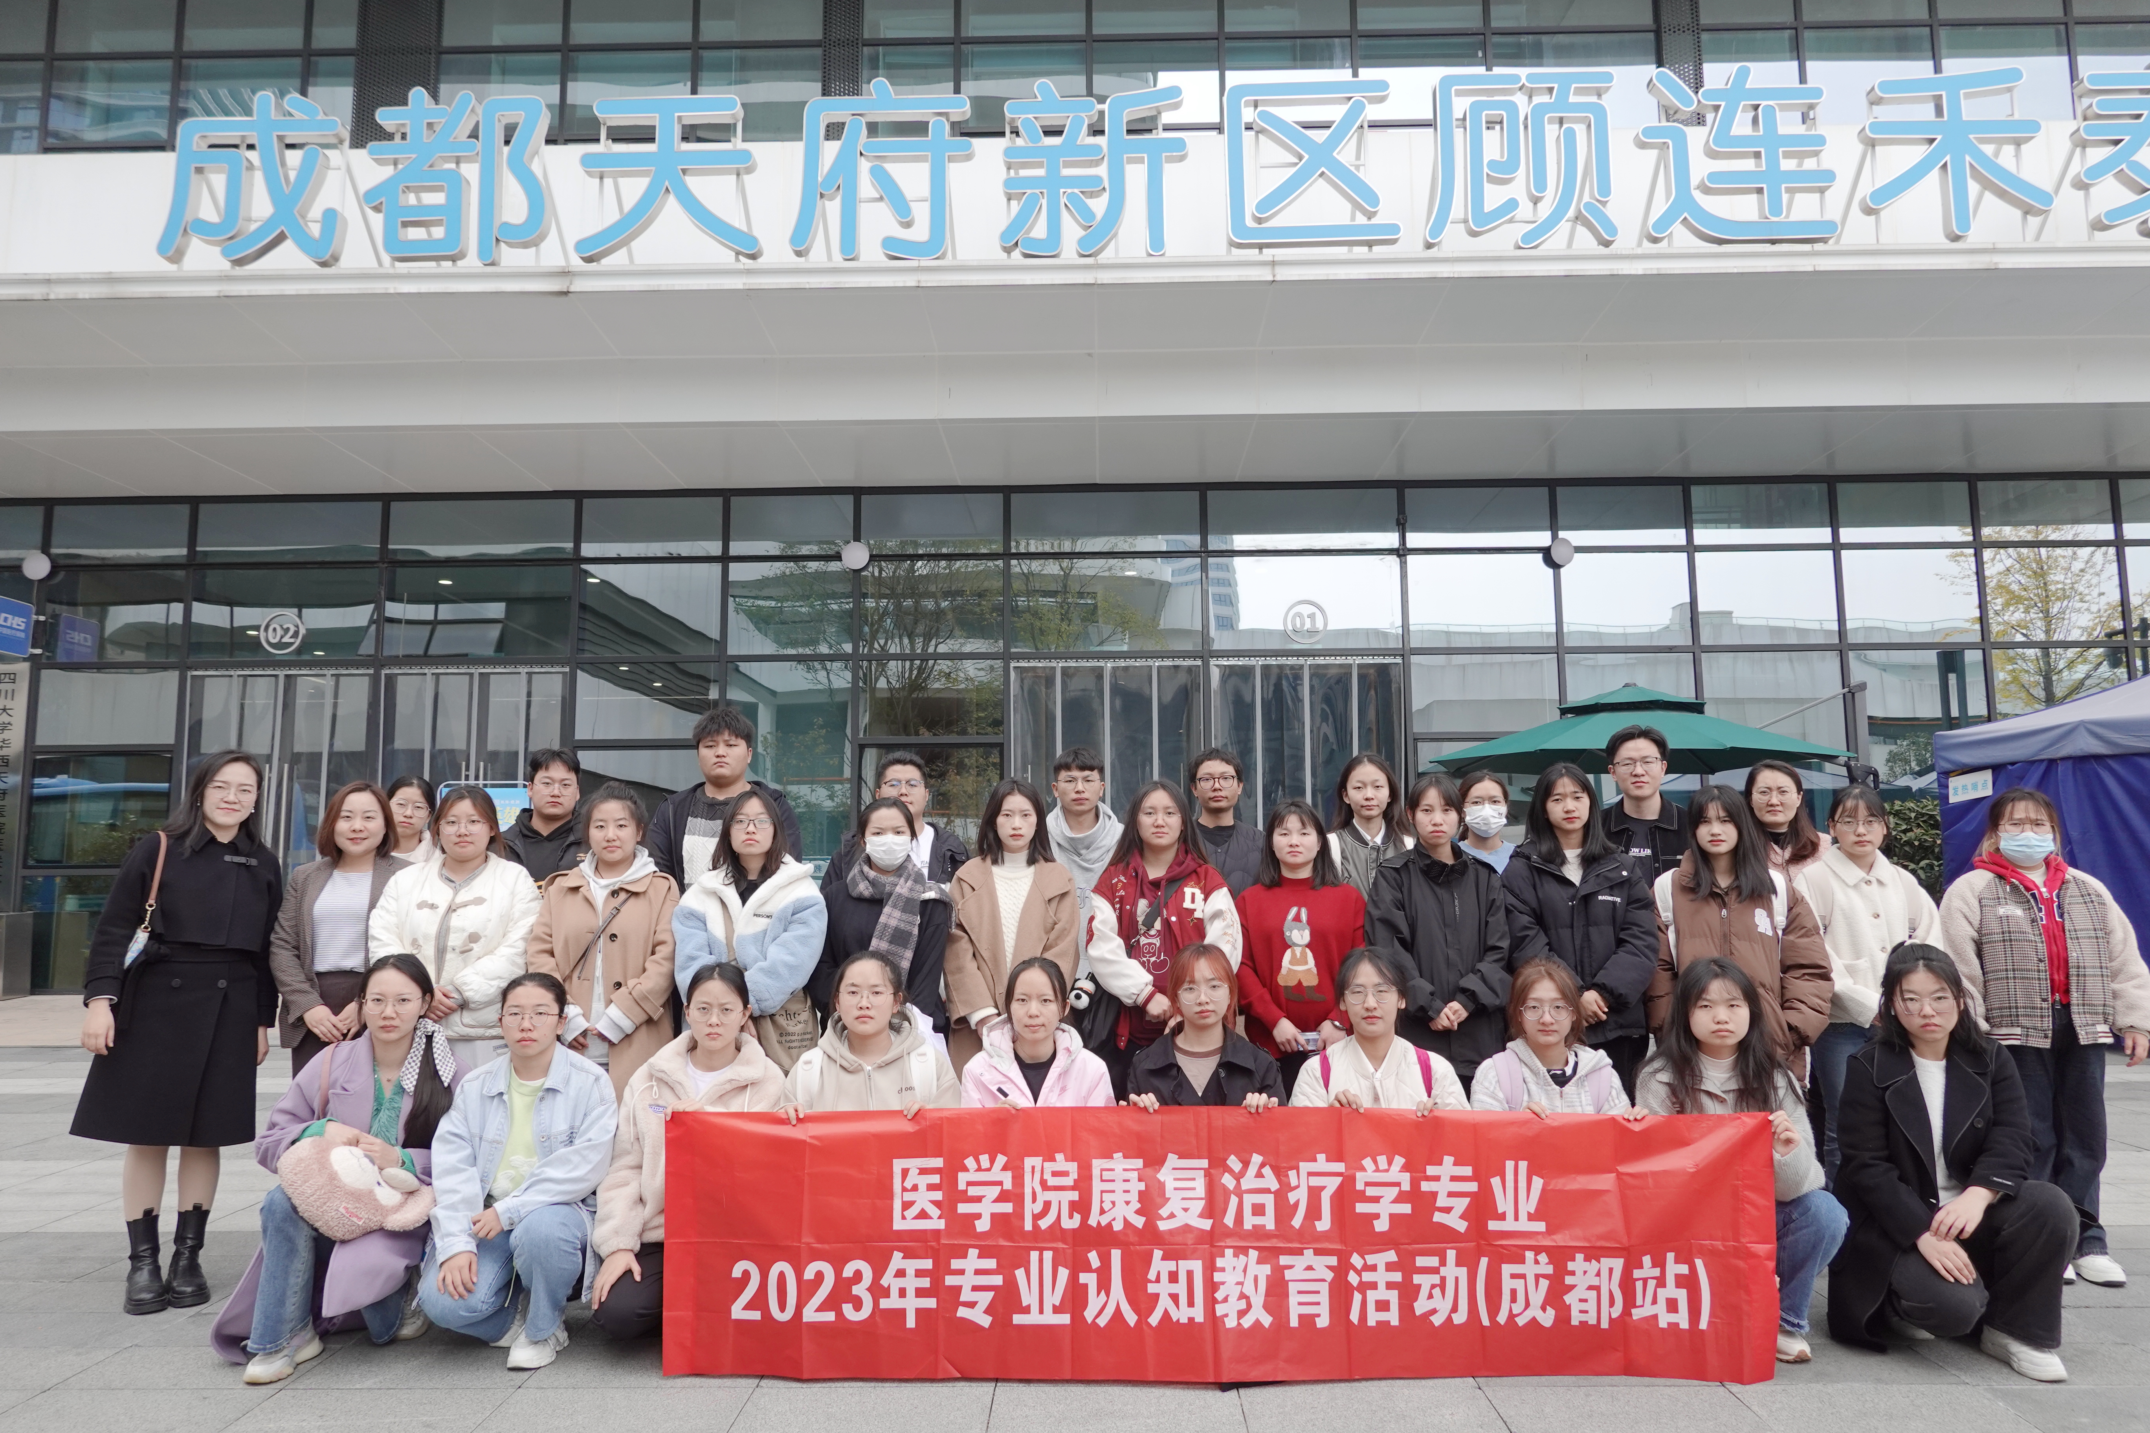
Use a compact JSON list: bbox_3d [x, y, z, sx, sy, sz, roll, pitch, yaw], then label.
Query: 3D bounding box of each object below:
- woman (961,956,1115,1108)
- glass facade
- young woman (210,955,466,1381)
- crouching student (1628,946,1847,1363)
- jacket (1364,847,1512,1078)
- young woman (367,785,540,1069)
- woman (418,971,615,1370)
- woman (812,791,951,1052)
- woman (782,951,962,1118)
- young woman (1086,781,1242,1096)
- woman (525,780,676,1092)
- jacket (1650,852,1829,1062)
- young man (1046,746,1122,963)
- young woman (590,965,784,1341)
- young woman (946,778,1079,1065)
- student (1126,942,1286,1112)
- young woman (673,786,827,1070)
[{"bbox_3d":[-0.101,1.223,4.152,0.520,1.038,0.660,-1,-6,1],"label":"woman"},{"bbox_3d":[-0.137,0.145,14.055,21.026,4.951,0.300,-1,-6,1],"label":"glass facade"},{"bbox_3d":[-2.016,1.209,3.997,0.660,1.076,0.700,0,-6,-7],"label":"young woman"},{"bbox_3d":[1.854,1.196,4.027,0.580,1.026,0.600,-1,-6,9],"label":"crouching student"},{"bbox_3d":[1.223,0.810,4.821,0.490,0.757,0.310,0,-6,-1],"label":"jacket"},{"bbox_3d":[-2.041,1.014,4.682,0.550,1.579,0.370,1,-6,-10],"label":"young woman"},{"bbox_3d":[-1.565,1.228,4.046,0.540,1.016,0.600,1,-6,-9],"label":"woman"},{"bbox_3d":[-0.662,1.045,4.913,0.480,1.518,0.340,0,-6,-7],"label":"woman"},{"bbox_3d":[-0.586,1.216,4.142,0.570,1.061,0.660,0,-6,-2],"label":"woman"},{"bbox_3d":[0.316,1.022,5.046,0.540,1.587,0.340,-1,-6,5],"label":"young woman"},{"bbox_3d":[-1.569,1.014,4.742,0.520,1.585,0.350,1,-6,-10],"label":"woman"},{"bbox_3d":[2.212,0.844,4.796,0.610,0.770,0.400,-3,-6,23],"label":"jacket"},{"bbox_3d":[0.023,0.983,5.347,0.500,1.747,0.330,0,-6,0],"label":"young man"},{"bbox_3d":[-1.111,1.244,4.179,0.600,1.021,0.660,0,-6,-5],"label":"young woman"},{"bbox_3d":[-0.209,1.007,4.910,0.480,1.584,0.340,0,-6,-1],"label":"young woman"},{"bbox_3d":[0.359,1.164,3.921,0.480,1.089,0.600,0,-6,0],"label":"student"},{"bbox_3d":[-1.119,1.022,4.892,0.550,1.568,0.360,0,-6,-5],"label":"young woman"}]

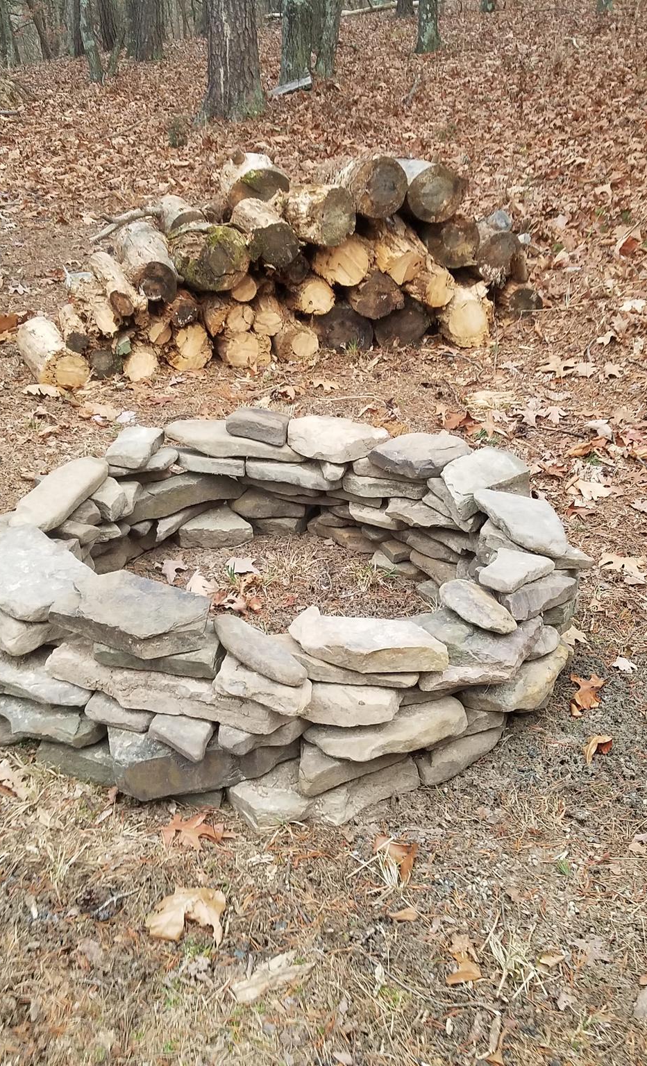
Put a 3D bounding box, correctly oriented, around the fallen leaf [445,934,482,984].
[{"bbox_3d":[0.243,0.736,1.845,0.061,0.030,0.085,0,24,0],"label":"fallen leaf"}]

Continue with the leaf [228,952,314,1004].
[{"bbox_3d":[-0.088,0.754,1.811,0.149,0.025,0.070,-10,26,-21],"label":"leaf"}]

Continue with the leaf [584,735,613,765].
[{"bbox_3d":[0.613,0.485,2.384,0.067,0.040,0.072,0,24,0],"label":"leaf"}]

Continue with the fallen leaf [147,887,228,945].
[{"bbox_3d":[-0.247,0.691,1.927,0.144,0.045,0.106,0,24,0],"label":"fallen leaf"}]

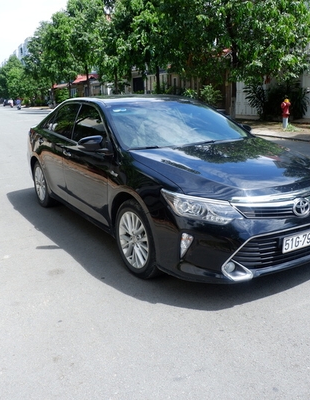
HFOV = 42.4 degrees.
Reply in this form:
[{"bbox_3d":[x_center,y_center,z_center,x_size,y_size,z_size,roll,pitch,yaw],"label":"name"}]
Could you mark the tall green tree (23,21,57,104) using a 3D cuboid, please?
[{"bbox_3d":[-15.702,-18.912,55.828,5.200,11.900,5.200,-7,16,-23],"label":"tall green tree"}]

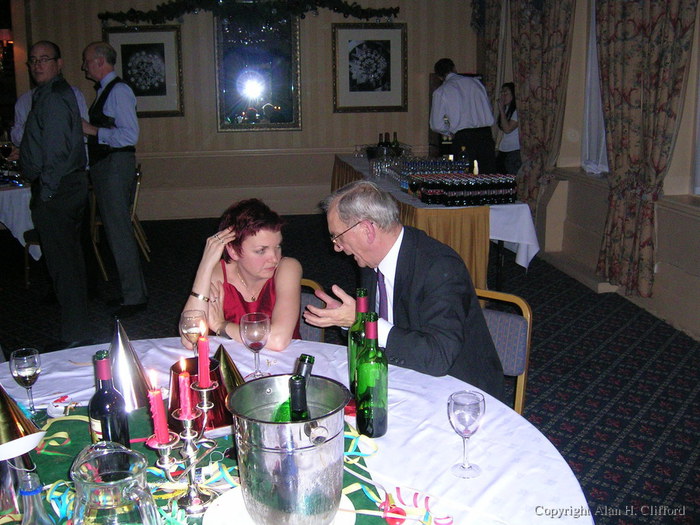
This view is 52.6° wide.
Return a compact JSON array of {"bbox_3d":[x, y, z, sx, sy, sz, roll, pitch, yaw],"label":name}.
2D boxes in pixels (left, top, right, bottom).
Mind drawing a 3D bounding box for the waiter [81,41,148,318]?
[{"bbox_3d":[-1.558,-0.529,4.763,0.420,1.810,0.520,-5,15,-17],"label":"waiter"}]

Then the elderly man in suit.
[{"bbox_3d":[0.176,0.383,2.207,0.770,1.250,0.560,-10,16,-32],"label":"elderly man in suit"}]

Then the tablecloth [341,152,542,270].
[{"bbox_3d":[0.571,-0.569,6.383,0.830,0.460,3.600,-3,14,-8],"label":"tablecloth"}]

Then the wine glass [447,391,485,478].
[{"bbox_3d":[0.245,0.359,1.476,0.078,0.165,0.078,-1,14,0],"label":"wine glass"}]

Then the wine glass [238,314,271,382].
[{"bbox_3d":[-0.261,0.243,1.968,0.082,0.174,0.082,-1,14,0],"label":"wine glass"}]

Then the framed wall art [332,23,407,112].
[{"bbox_3d":[0.246,-2.331,8.521,0.904,1.031,0.040,-3,14,-7],"label":"framed wall art"}]

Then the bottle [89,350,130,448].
[{"bbox_3d":[-0.463,0.318,1.376,0.078,0.305,0.078,-1,14,0],"label":"bottle"}]

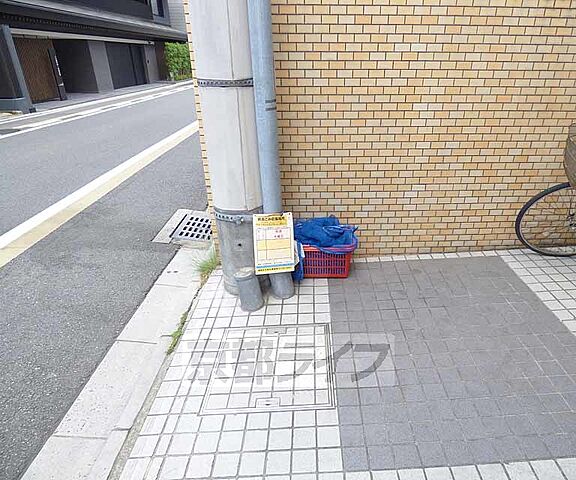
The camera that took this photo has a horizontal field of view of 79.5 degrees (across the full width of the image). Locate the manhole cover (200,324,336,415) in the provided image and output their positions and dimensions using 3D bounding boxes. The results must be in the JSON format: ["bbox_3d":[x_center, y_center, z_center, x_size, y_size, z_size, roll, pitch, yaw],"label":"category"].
[{"bbox_3d":[-0.079,0.641,1.775,0.610,0.030,0.600,-4,24,5],"label":"manhole cover"}]

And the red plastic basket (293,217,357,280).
[{"bbox_3d":[0.235,0.042,2.500,0.470,0.385,0.320,-2,21,1],"label":"red plastic basket"}]

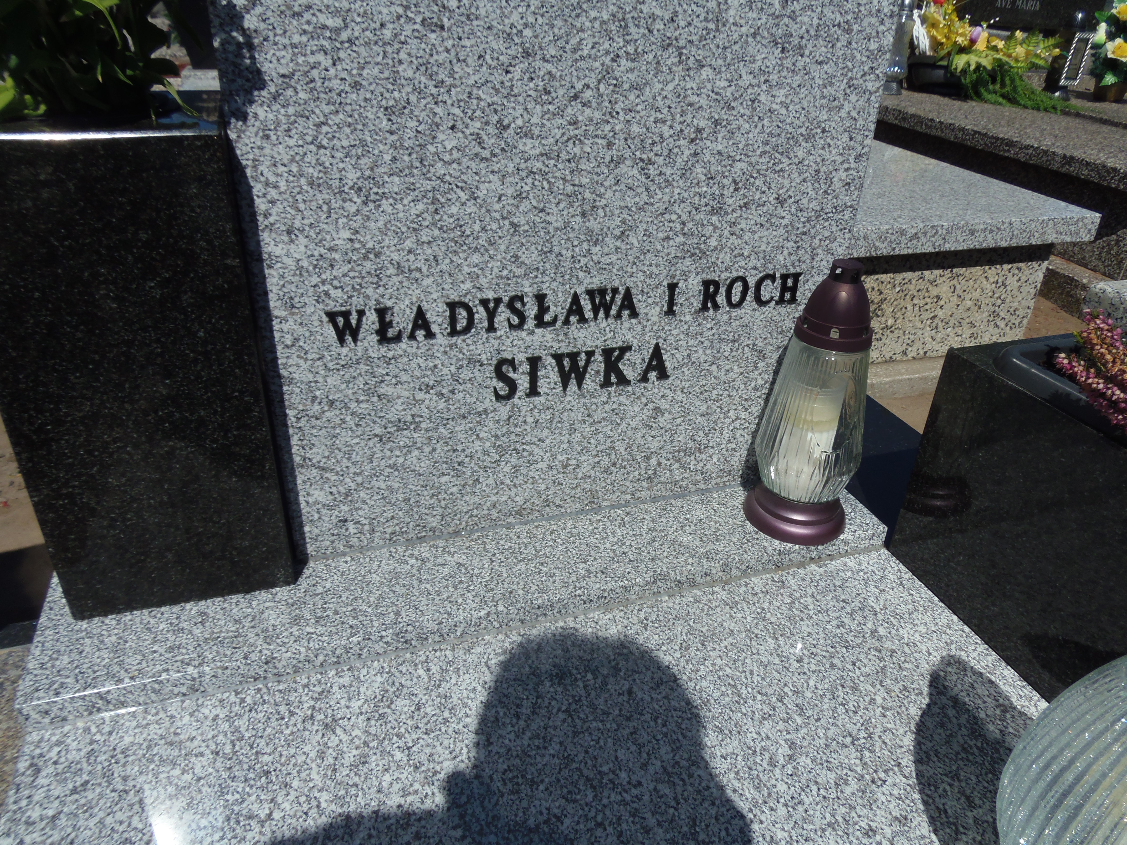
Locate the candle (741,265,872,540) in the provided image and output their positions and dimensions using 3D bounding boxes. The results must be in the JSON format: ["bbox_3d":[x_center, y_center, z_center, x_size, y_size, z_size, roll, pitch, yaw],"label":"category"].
[{"bbox_3d":[0.283,-0.023,0.865,0.120,0.315,0.120,-4,30,-10],"label":"candle"}]

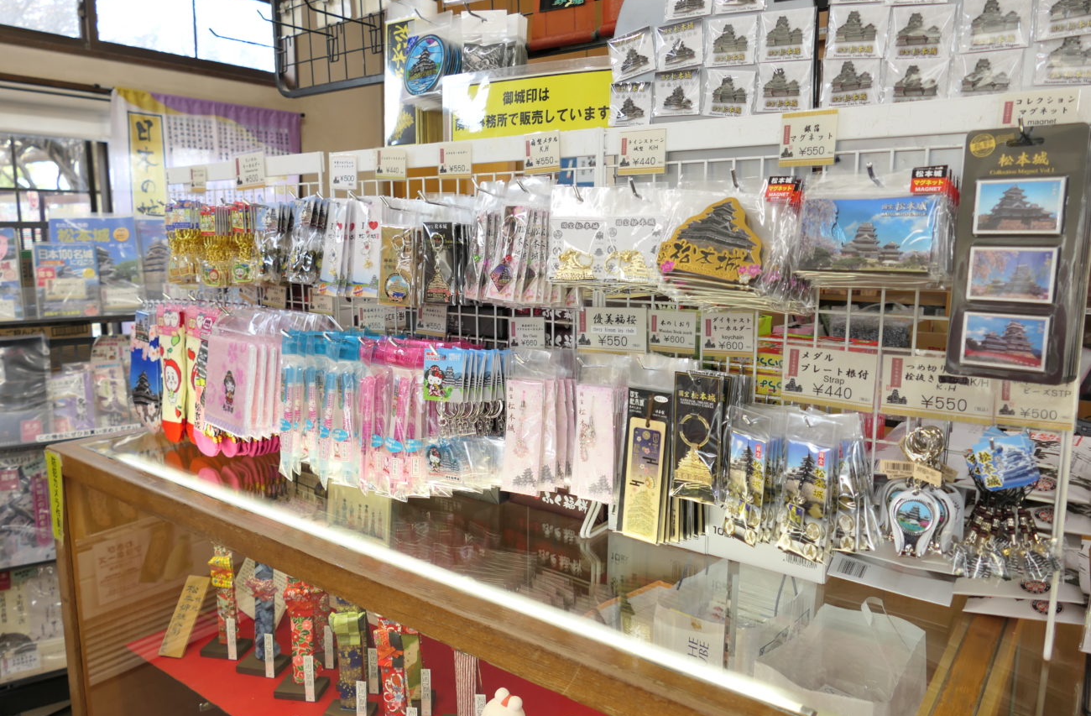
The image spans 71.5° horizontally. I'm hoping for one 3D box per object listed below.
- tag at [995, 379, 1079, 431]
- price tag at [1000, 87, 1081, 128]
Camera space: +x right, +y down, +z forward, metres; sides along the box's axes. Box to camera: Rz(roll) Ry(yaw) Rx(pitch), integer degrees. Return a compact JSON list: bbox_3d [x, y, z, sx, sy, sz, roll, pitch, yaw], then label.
[{"bbox_3d":[0.425,0.038,0.656,0.056,0.046,0.004,6,11,34],"label":"tag"},{"bbox_3d":[0.407,-0.196,0.627,0.056,0.047,0.004,6,11,34],"label":"price tag"}]

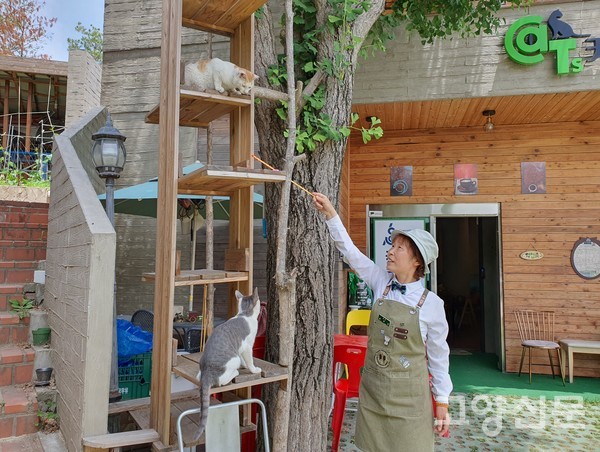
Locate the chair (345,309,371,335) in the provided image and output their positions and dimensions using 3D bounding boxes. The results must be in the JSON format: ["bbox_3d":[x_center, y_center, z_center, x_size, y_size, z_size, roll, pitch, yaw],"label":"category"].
[{"bbox_3d":[0.782,1.474,5.467,0.460,0.810,0.510,0,-5,9],"label":"chair"}]

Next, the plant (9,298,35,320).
[{"bbox_3d":[-1.888,0.566,3.060,0.165,0.135,0.160,4,-6,-34],"label":"plant"}]

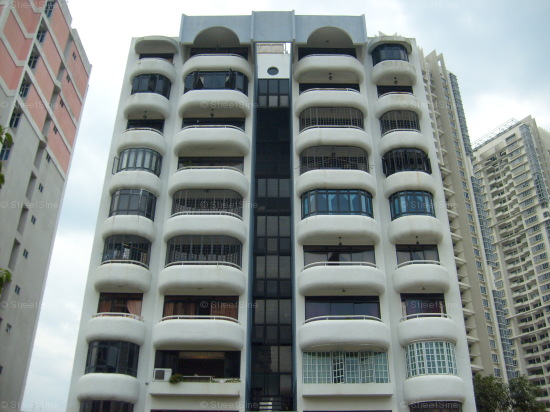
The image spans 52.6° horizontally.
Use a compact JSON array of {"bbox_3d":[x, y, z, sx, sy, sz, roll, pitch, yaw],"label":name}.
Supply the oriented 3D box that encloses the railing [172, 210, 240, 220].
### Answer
[{"bbox_3d":[-3.902,0.677,31.847,4.140,0.330,0.930,0,-28,0],"label":"railing"}]

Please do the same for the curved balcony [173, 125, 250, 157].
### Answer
[{"bbox_3d":[-3.891,-4.038,34.354,4.567,1.440,1.140,0,-28,0],"label":"curved balcony"}]

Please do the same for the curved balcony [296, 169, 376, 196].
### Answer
[{"bbox_3d":[3.625,-1.262,32.616,4.716,1.247,1.320,0,-29,0],"label":"curved balcony"}]

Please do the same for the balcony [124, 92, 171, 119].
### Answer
[{"bbox_3d":[-8.328,-6.392,36.050,3.091,1.224,1.151,0,-28,0],"label":"balcony"}]

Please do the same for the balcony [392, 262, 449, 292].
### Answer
[{"bbox_3d":[8.123,3.894,30.905,3.060,1.437,1.140,0,-29,0],"label":"balcony"}]

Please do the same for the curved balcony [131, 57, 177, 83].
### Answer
[{"bbox_3d":[-8.169,-9.002,37.062,3.036,1.241,0.962,0,-29,0],"label":"curved balcony"}]

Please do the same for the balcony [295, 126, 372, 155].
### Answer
[{"bbox_3d":[3.621,-4.033,34.257,4.629,1.527,1.200,0,-29,0],"label":"balcony"}]

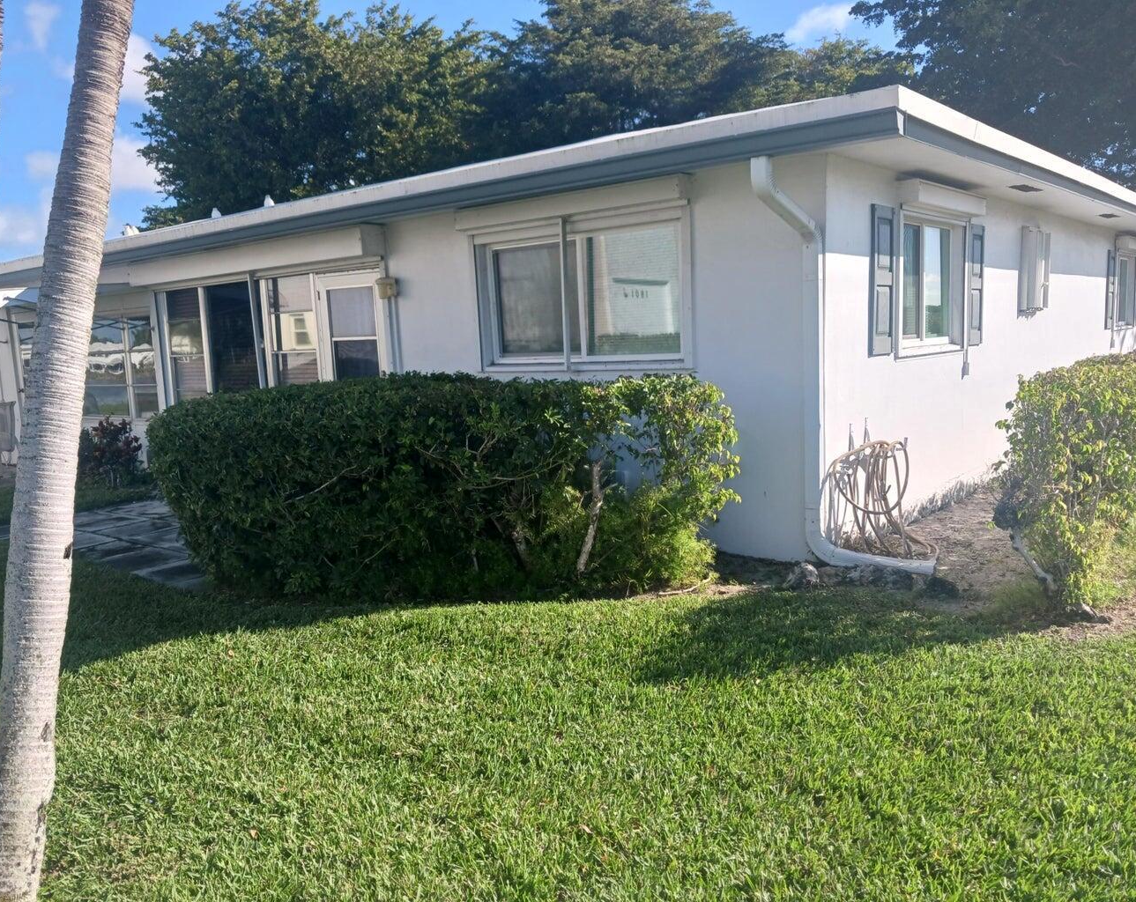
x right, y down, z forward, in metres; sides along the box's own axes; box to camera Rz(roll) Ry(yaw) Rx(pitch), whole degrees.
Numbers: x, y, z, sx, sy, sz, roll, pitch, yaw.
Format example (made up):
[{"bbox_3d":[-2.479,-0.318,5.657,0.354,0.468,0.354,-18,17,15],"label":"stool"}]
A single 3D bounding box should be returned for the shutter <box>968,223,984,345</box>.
[{"bbox_3d":[3.387,-1.376,7.782,0.035,0.980,0.330,4,10,40],"label":"shutter"}]

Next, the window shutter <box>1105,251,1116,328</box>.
[{"bbox_3d":[6.845,-2.022,11.813,0.035,0.975,0.330,4,10,40],"label":"window shutter"}]

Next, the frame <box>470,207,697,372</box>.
[{"bbox_3d":[0.057,-1.134,6.895,2.030,1.080,0.150,4,10,40],"label":"frame"}]

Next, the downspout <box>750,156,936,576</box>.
[{"bbox_3d":[1.599,-0.480,5.471,0.910,2.450,0.440,4,10,40],"label":"downspout"}]

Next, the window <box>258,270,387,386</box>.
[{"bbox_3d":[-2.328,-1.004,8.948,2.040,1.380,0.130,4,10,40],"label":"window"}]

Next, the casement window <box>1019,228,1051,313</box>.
[{"bbox_3d":[4.497,-1.742,8.981,0.140,0.770,0.620,4,10,40],"label":"casement window"}]

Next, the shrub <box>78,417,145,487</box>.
[{"bbox_3d":[-5.148,-0.023,10.466,0.780,0.790,0.750,4,10,40],"label":"shrub"}]

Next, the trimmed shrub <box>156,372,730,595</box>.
[{"bbox_3d":[-0.794,0.164,6.066,3.500,1.220,1.300,-1,7,12],"label":"trimmed shrub"}]

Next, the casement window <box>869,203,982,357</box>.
[{"bbox_3d":[2.744,-1.259,7.052,0.130,1.070,2.290,4,10,40],"label":"casement window"}]

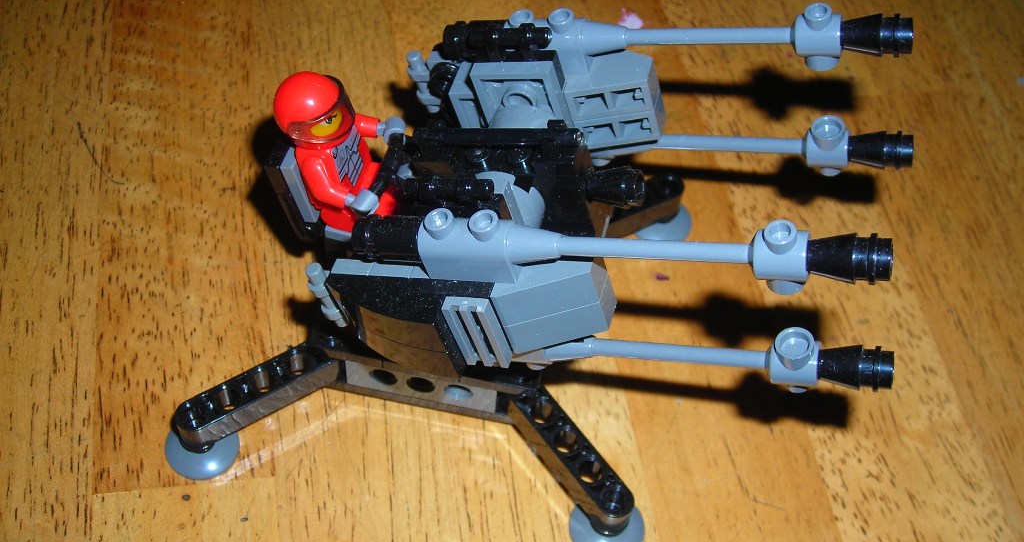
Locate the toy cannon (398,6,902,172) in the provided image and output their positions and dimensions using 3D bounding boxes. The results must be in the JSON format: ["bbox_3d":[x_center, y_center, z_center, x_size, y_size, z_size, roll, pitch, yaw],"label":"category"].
[{"bbox_3d":[0.027,-0.033,0.238,0.101,0.042,0.021,3,50,20],"label":"toy cannon"}]

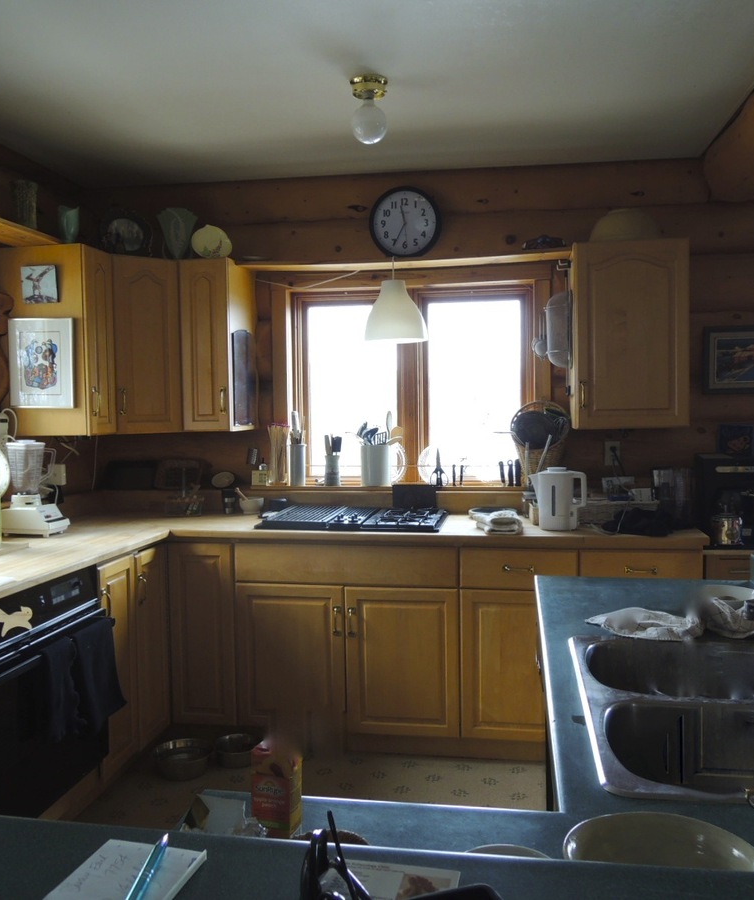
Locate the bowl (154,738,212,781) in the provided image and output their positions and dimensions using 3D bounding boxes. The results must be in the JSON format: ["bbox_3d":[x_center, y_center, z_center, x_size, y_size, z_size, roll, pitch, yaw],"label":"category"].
[{"bbox_3d":[-0.768,1.219,3.281,0.215,0.080,0.215,-1,3,0],"label":"bowl"}]

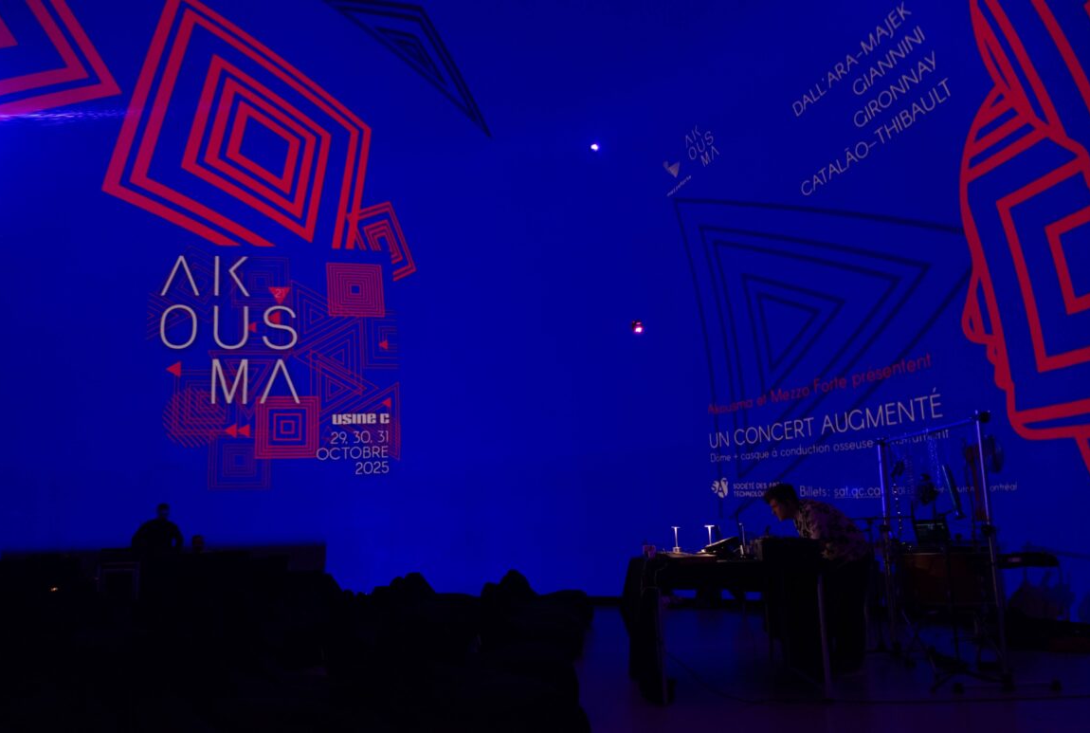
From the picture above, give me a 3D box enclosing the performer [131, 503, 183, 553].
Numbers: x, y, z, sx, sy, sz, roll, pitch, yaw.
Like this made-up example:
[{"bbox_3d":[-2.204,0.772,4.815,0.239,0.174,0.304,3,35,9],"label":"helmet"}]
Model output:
[{"bbox_3d":[-5.054,2.521,10.724,0.620,1.500,0.420,5,-12,-25],"label":"performer"}]

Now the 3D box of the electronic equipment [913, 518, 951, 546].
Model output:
[{"bbox_3d":[3.426,1.476,7.295,0.300,0.210,0.230,-1,-11,0],"label":"electronic equipment"}]

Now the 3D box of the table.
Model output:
[{"bbox_3d":[1.137,1.650,5.379,1.050,0.790,1.200,-1,-11,0],"label":"table"}]

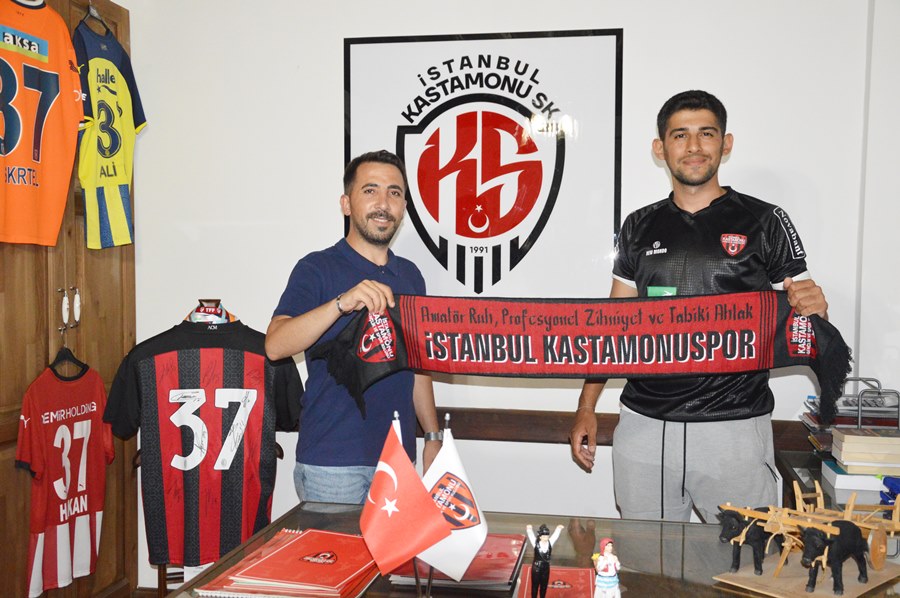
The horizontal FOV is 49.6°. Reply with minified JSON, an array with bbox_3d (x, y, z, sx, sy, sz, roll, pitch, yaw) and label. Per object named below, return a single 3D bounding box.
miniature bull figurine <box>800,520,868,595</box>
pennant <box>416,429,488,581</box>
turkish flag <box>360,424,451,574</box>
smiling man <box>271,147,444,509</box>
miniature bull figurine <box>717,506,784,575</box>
[{"bbox_3d":[0.694,0.459,1.753,0.152,0.120,0.062,-3,5,-42],"label":"miniature bull figurine"},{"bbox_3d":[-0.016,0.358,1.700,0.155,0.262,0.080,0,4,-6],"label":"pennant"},{"bbox_3d":[-0.076,0.342,1.660,0.155,0.258,0.080,0,4,3],"label":"turkish flag"},{"bbox_3d":[-0.255,0.455,2.540,0.490,1.680,0.390,-1,4,-22],"label":"smiling man"},{"bbox_3d":[0.582,0.452,1.853,0.152,0.120,0.062,-3,5,-42],"label":"miniature bull figurine"}]

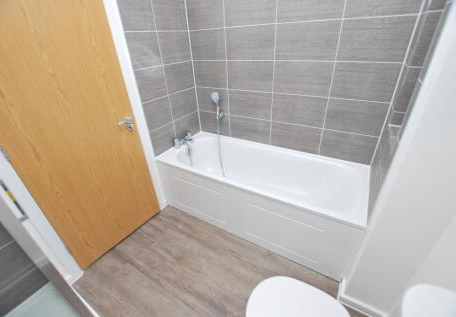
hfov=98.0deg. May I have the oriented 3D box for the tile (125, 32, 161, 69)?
[{"bbox_3d":[-0.644,-0.841,1.545,0.015,0.252,0.292,15,35,27],"label":"tile"}]

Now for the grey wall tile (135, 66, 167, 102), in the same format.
[{"bbox_3d":[-0.623,-0.611,1.639,0.012,0.252,0.286,15,36,28],"label":"grey wall tile"}]

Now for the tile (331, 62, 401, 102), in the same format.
[{"bbox_3d":[0.940,-0.533,1.381,0.386,0.252,0.015,15,35,27],"label":"tile"}]

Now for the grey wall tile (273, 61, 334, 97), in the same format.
[{"bbox_3d":[0.580,-0.628,1.572,0.450,0.252,0.015,15,35,27],"label":"grey wall tile"}]

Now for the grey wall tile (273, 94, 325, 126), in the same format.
[{"bbox_3d":[0.592,-0.412,1.702,0.450,0.252,0.015,15,35,27],"label":"grey wall tile"}]

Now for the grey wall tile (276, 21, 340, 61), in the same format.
[{"bbox_3d":[0.548,-0.820,1.393,0.445,0.252,0.012,15,36,28],"label":"grey wall tile"}]

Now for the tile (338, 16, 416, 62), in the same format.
[{"bbox_3d":[0.891,-0.721,1.208,0.388,0.252,0.012,15,36,28],"label":"tile"}]

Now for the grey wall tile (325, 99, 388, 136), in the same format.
[{"bbox_3d":[0.924,-0.300,1.452,0.388,0.252,0.012,15,36,28],"label":"grey wall tile"}]

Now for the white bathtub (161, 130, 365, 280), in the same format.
[{"bbox_3d":[0.237,0.286,1.907,1.700,0.610,0.710,15,35,27],"label":"white bathtub"}]

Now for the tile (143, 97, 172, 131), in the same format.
[{"bbox_3d":[-0.621,-0.409,1.804,0.015,0.252,0.292,15,35,27],"label":"tile"}]

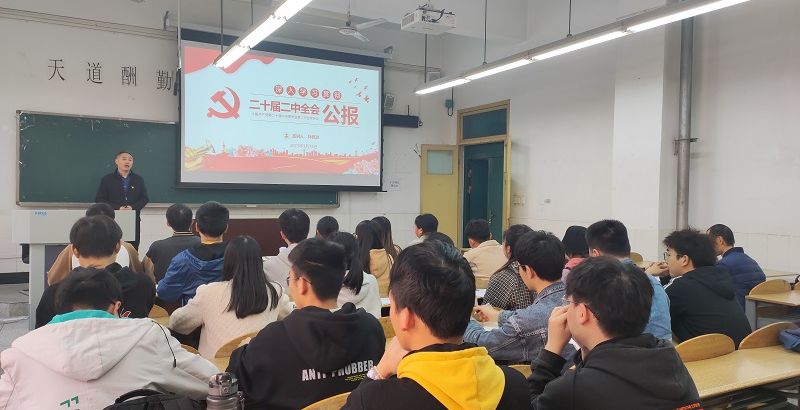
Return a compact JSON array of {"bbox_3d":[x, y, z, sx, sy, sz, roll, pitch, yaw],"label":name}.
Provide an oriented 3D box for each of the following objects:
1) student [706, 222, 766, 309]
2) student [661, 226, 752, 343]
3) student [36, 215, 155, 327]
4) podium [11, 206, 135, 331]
[{"bbox_3d":[2.380,0.752,4.356,0.520,1.215,0.680,0,1,-29],"label":"student"},{"bbox_3d":[1.254,0.735,2.732,0.530,1.270,0.680,0,1,-37],"label":"student"},{"bbox_3d":[-1.229,0.686,2.369,0.500,1.295,0.700,0,1,-29],"label":"student"},{"bbox_3d":[-3.325,0.636,5.930,1.060,1.180,0.700,0,1,-29],"label":"podium"}]

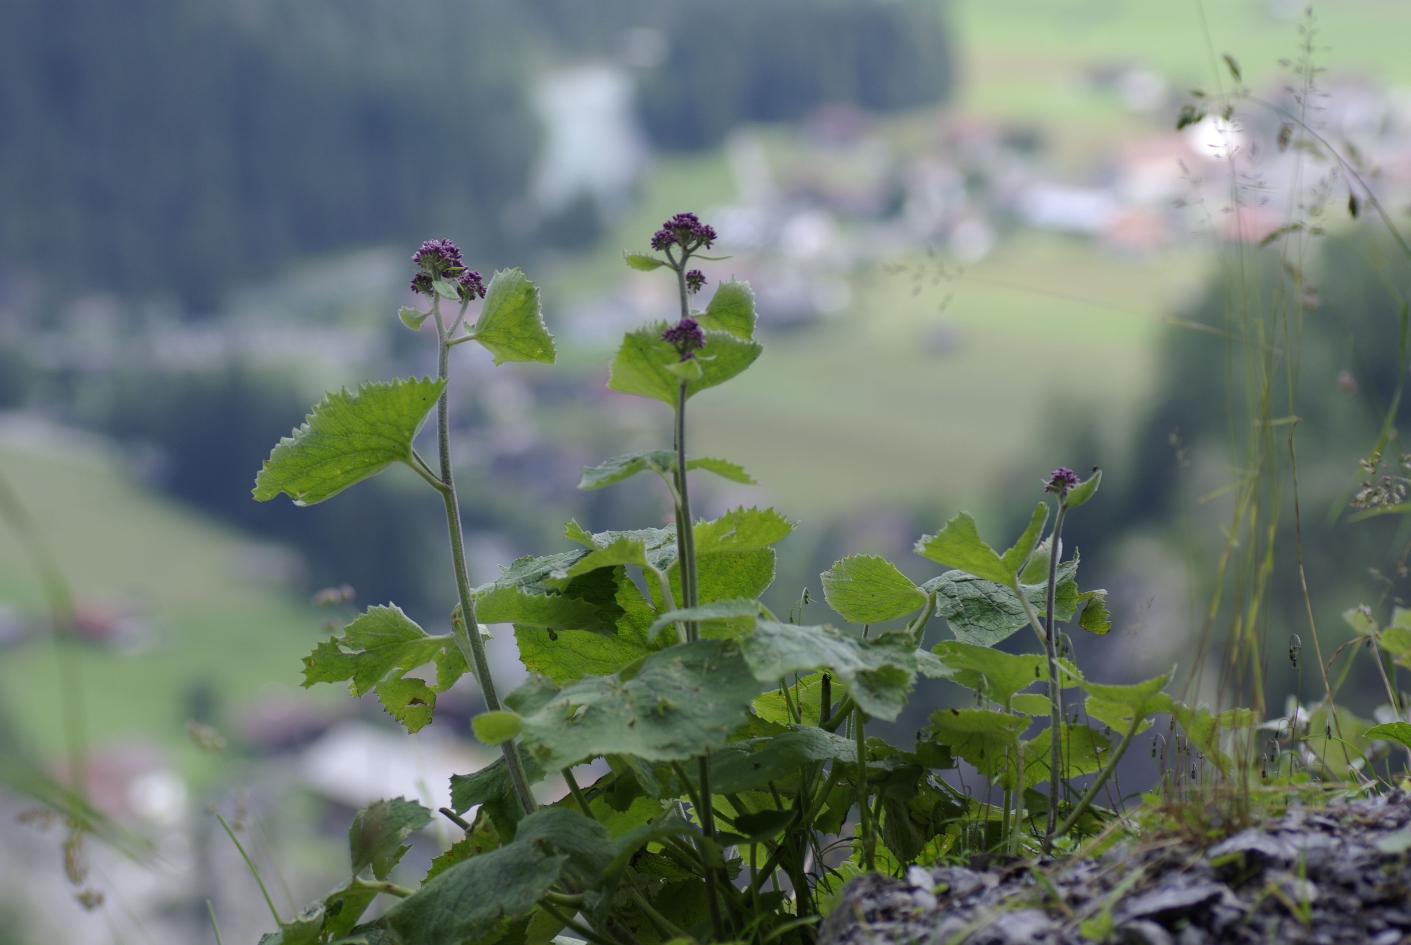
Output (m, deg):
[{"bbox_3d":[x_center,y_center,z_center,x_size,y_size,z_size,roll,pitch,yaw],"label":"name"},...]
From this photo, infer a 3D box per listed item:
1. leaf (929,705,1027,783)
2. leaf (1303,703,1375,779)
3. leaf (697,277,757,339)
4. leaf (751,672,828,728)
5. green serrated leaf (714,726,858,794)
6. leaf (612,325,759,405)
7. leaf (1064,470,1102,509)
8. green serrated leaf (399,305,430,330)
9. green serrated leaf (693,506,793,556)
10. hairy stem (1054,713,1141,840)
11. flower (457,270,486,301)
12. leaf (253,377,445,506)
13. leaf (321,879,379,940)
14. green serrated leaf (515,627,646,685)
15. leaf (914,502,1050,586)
[{"bbox_3d":[0.115,0.115,2.240,0.040,0.031,0.032,5,9,37],"label":"leaf"},{"bbox_3d":[0.341,0.144,2.850,0.039,0.041,0.025,0,7,0],"label":"leaf"},{"bbox_3d":[0.011,-0.080,2.620,0.030,0.030,0.022,-3,10,-17],"label":"leaf"},{"bbox_3d":[0.041,0.108,2.520,0.037,0.030,0.012,-7,29,11],"label":"leaf"},{"bbox_3d":[0.035,0.132,2.420,0.066,0.016,0.040,-10,24,-2],"label":"green serrated leaf"},{"bbox_3d":[-0.010,-0.050,2.500,0.071,0.040,0.018,0,30,0],"label":"leaf"},{"bbox_3d":[0.178,0.008,2.500,0.008,0.023,0.011,45,0,6],"label":"leaf"},{"bbox_3d":[-0.143,-0.076,2.600,0.015,0.012,0.010,0,7,0],"label":"green serrated leaf"},{"bbox_3d":[0.019,0.029,2.610,0.049,0.023,0.030,0,10,0],"label":"green serrated leaf"},{"bbox_3d":[0.201,0.156,2.720,0.005,0.080,0.005,35,12,0],"label":"hairy stem"},{"bbox_3d":[-0.115,-0.092,2.600,0.014,0.015,0.014,18,6,0],"label":"flower"},{"bbox_3d":[-0.148,-0.013,2.200,0.078,0.052,0.042,-1,7,-12],"label":"leaf"},{"bbox_3d":[-0.172,0.211,2.560,0.028,0.029,0.028,4,11,22],"label":"leaf"},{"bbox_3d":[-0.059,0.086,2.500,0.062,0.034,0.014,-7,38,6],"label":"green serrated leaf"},{"bbox_3d":[0.141,0.037,2.710,0.070,0.030,0.050,-27,-41,24],"label":"leaf"}]

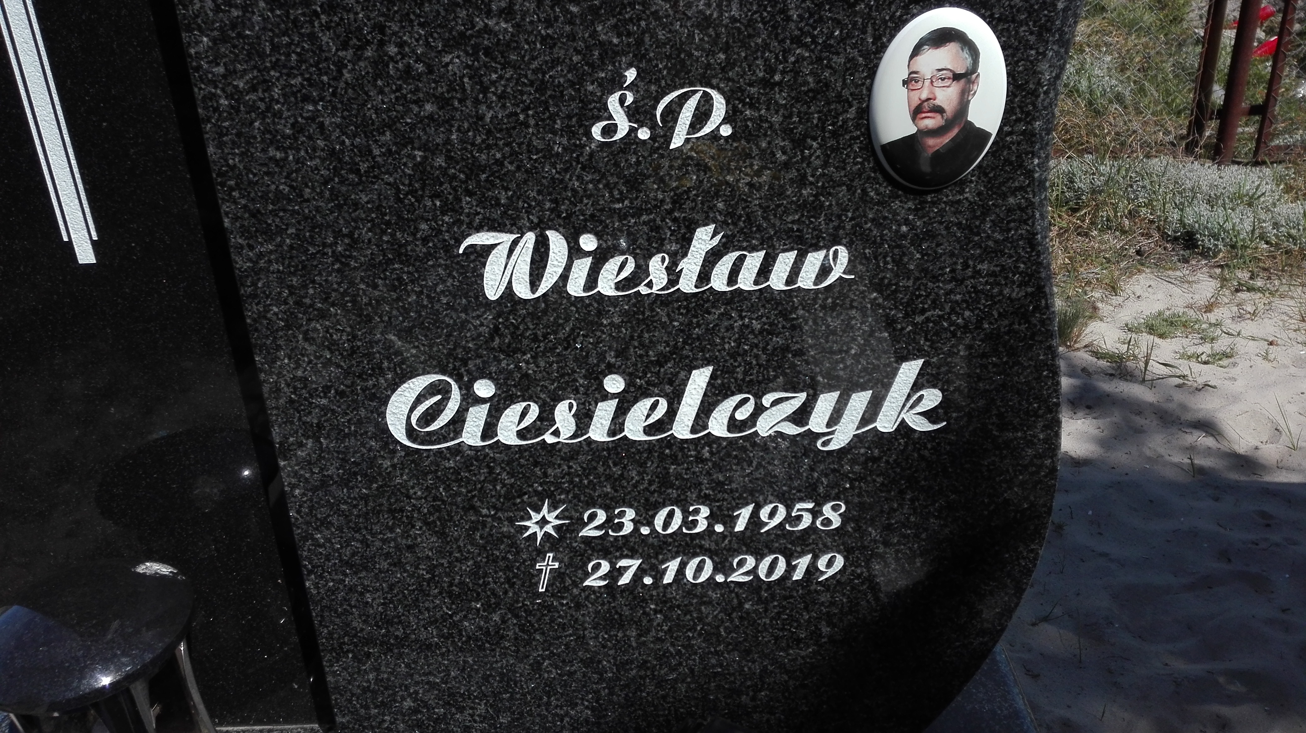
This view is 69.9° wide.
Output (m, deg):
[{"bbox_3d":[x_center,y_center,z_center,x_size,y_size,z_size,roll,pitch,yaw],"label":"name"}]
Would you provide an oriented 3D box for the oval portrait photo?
[{"bbox_3d":[0.193,-0.179,0.632,0.090,0.120,0.010,-2,24,1],"label":"oval portrait photo"}]

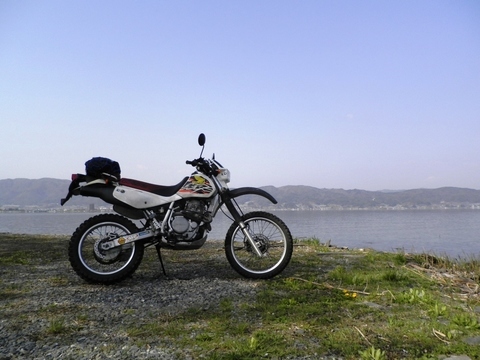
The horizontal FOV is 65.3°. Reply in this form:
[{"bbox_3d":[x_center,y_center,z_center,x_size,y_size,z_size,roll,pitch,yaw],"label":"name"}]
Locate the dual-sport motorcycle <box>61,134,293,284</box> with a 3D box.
[{"bbox_3d":[-0.543,0.312,3.663,2.180,1.340,0.840,2,-13,-14],"label":"dual-sport motorcycle"}]

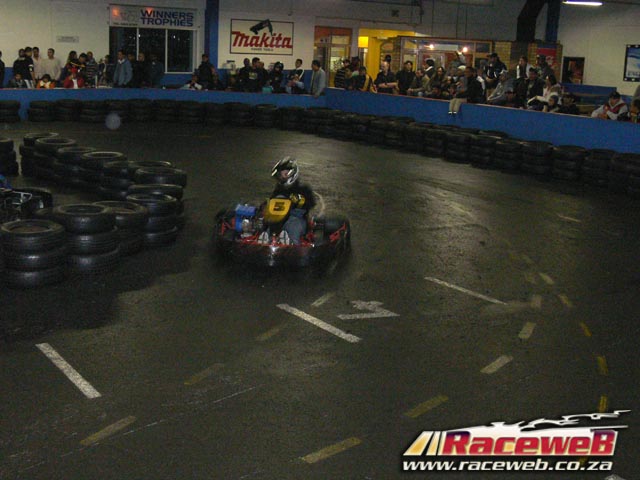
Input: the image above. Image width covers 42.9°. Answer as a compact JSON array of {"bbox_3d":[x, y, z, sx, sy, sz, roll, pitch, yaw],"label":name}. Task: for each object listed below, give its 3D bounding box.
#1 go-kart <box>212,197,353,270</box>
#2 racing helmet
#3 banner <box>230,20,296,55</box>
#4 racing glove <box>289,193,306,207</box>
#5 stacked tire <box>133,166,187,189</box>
[{"bbox_3d":[-0.353,-0.253,8.956,1.420,0.600,1.820,4,14,5],"label":"go-kart"},{"bbox_3d":[-0.401,-0.775,9.200,0.270,0.290,0.330,6,14,15],"label":"racing helmet"},{"bbox_3d":[-1.956,-6.920,27.825,2.495,1.118,0.050,-7,17,-33],"label":"banner"},{"bbox_3d":[-0.249,-0.448,9.000,0.150,0.130,0.150,7,15,19],"label":"racing glove"},{"bbox_3d":[-1.829,-0.715,9.300,0.590,0.165,0.590,2,14,0],"label":"stacked tire"}]

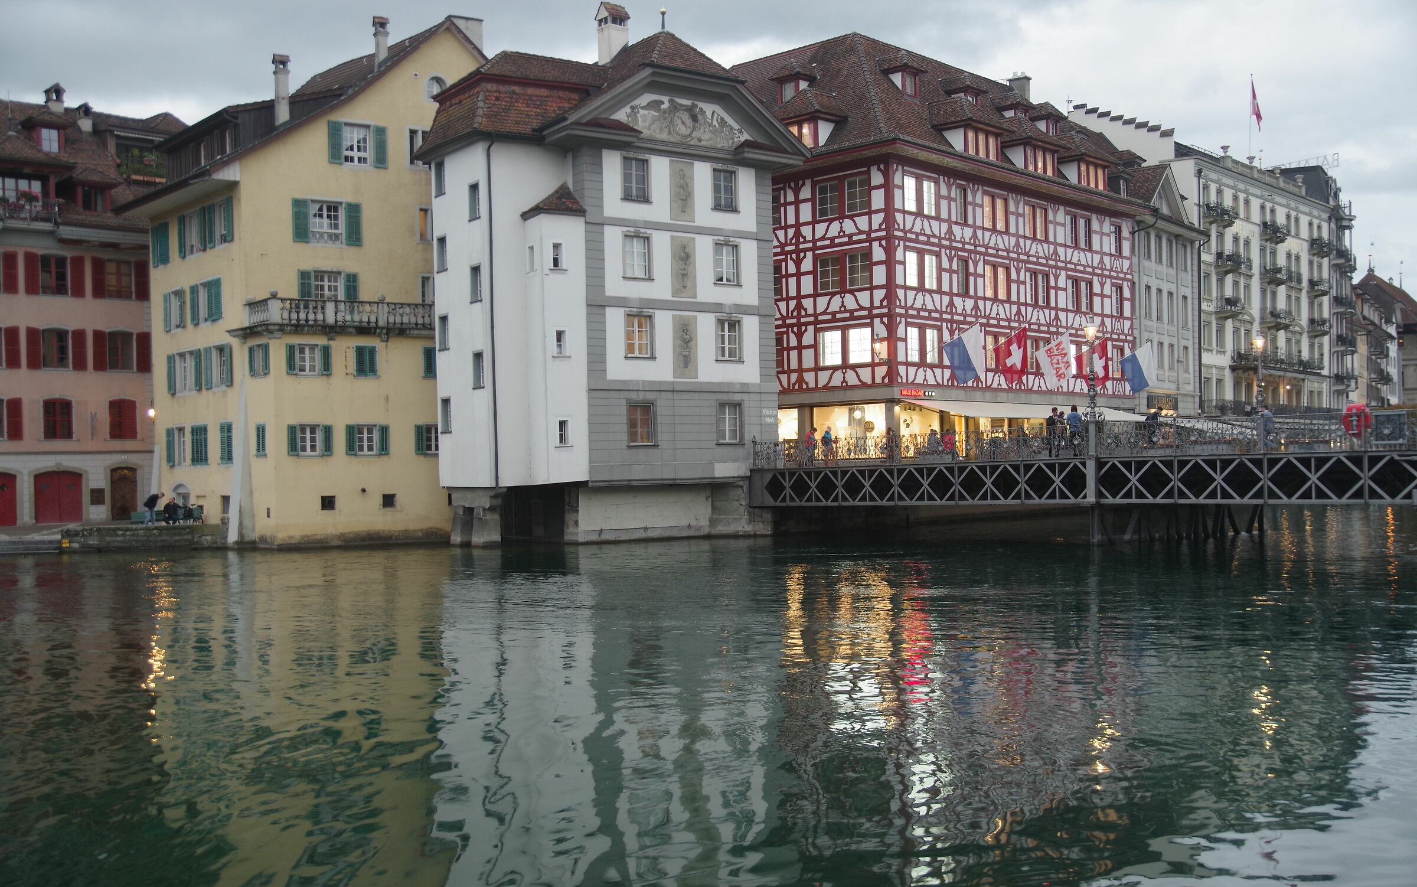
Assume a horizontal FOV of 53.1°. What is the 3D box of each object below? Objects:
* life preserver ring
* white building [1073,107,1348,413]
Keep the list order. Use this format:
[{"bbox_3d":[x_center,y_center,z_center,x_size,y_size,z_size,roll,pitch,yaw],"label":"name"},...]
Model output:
[{"bbox_3d":[18.302,-0.644,40.007,0.240,0.932,0.860,0,-1,-43],"label":"life preserver ring"},{"bbox_3d":[35.956,-11.325,110.380,17.500,25.000,28.500,-2,-1,42],"label":"white building"}]

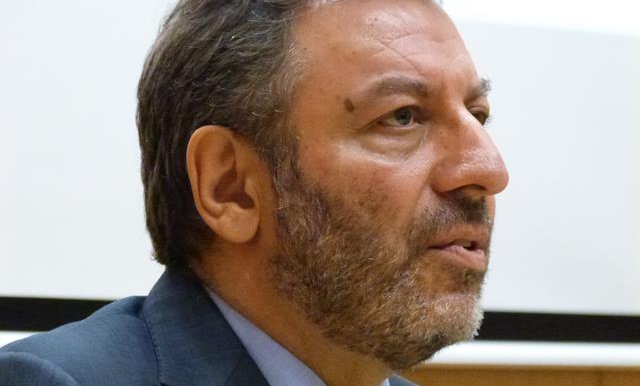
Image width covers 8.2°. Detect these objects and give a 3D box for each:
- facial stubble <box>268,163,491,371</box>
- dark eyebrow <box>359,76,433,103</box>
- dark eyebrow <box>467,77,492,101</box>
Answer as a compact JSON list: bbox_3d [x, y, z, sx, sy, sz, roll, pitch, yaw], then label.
[{"bbox_3d":[0.057,0.043,2.560,0.106,0.115,0.146,-9,-5,38],"label":"facial stubble"},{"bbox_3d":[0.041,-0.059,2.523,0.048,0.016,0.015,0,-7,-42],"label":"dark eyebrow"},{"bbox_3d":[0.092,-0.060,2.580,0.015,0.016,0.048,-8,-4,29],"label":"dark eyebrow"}]

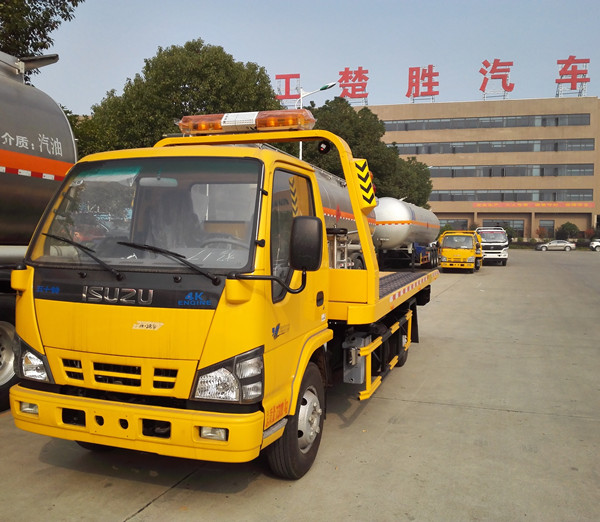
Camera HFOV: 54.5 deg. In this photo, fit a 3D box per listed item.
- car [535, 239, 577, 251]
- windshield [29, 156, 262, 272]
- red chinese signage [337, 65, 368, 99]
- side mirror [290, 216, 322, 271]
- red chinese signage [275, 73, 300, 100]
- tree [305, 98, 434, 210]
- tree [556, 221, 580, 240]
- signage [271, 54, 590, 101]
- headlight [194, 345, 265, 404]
[{"bbox_3d":[32.150,-1.908,73.200,4.700,1.460,1.800,1,2,14],"label":"car"},{"bbox_3d":[-0.946,-0.328,3.530,1.570,0.783,0.200,1,-27,19],"label":"windshield"},{"bbox_3d":[8.566,-28.316,92.500,4.800,5.000,0.500,1,2,14],"label":"red chinese signage"},{"bbox_3d":[0.036,-0.097,3.230,0.175,0.295,0.090,2,3,2],"label":"side mirror"},{"bbox_3d":[-1.955,-28.349,95.000,4.300,4.300,0.500,1,2,14],"label":"red chinese signage"},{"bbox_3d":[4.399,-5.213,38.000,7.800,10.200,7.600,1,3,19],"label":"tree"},{"bbox_3d":[36.377,-3.387,79.000,2.900,3.600,2.900,1,2,14],"label":"tree"},{"bbox_3d":[18.795,-27.612,90.200,47.000,5.200,0.600,1,2,14],"label":"signage"},{"bbox_3d":[-0.393,0.628,3.209,0.375,0.285,0.190,1,2,7],"label":"headlight"}]

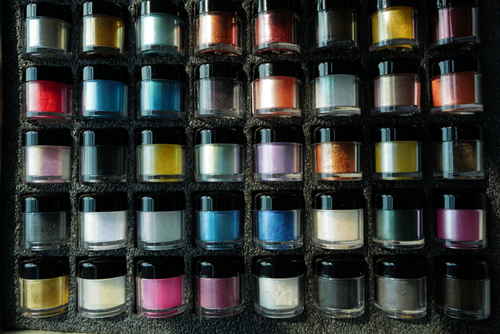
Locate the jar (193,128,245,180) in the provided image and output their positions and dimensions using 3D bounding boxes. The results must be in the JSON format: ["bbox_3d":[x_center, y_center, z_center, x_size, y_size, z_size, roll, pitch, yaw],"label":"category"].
[{"bbox_3d":[-0.021,-0.008,0.275,0.034,0.034,0.037,-1,88,2],"label":"jar"}]

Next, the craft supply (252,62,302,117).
[{"bbox_3d":[0.018,-0.051,0.269,0.034,0.034,0.037,0,87,2],"label":"craft supply"}]

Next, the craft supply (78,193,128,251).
[{"bbox_3d":[-0.100,0.036,0.268,0.034,0.034,0.037,0,87,2],"label":"craft supply"}]

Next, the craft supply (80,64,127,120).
[{"bbox_3d":[-0.100,-0.050,0.273,0.034,0.034,0.037,0,87,2],"label":"craft supply"}]

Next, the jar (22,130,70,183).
[{"bbox_3d":[-0.140,-0.006,0.272,0.034,0.034,0.037,0,87,2],"label":"jar"}]

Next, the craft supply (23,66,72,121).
[{"bbox_3d":[-0.140,-0.049,0.275,0.034,0.034,0.037,0,87,2],"label":"craft supply"}]

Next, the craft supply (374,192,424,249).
[{"bbox_3d":[0.102,0.035,0.268,0.034,0.034,0.037,-1,88,2],"label":"craft supply"}]

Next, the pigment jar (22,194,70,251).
[{"bbox_3d":[-0.143,0.038,0.277,0.034,0.034,0.037,-1,88,2],"label":"pigment jar"}]

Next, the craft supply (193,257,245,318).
[{"bbox_3d":[-0.021,0.081,0.270,0.034,0.034,0.036,0,87,2],"label":"craft supply"}]

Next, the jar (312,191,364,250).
[{"bbox_3d":[0.059,0.035,0.262,0.034,0.034,0.037,0,87,2],"label":"jar"}]

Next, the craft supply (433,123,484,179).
[{"bbox_3d":[0.143,-0.010,0.270,0.034,0.034,0.036,0,87,2],"label":"craft supply"}]

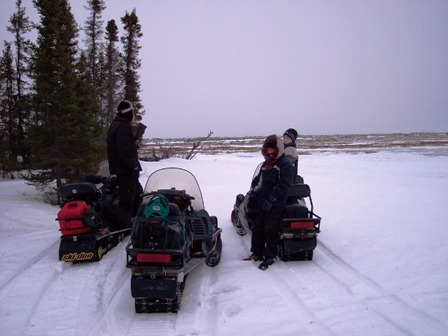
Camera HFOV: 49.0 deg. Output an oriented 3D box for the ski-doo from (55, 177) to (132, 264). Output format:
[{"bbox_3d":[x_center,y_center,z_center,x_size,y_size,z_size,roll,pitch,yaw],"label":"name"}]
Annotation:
[{"bbox_3d":[-1.861,0.518,7.786,1.100,1.280,2.950,-1,3,1],"label":"ski-doo"}]

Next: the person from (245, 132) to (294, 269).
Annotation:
[{"bbox_3d":[0.574,0.403,6.270,0.560,1.620,0.520,2,5,43],"label":"person"}]

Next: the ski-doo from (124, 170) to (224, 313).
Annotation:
[{"bbox_3d":[-0.636,0.632,5.841,1.150,1.250,2.850,-1,3,0],"label":"ski-doo"}]

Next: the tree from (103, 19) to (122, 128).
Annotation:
[{"bbox_3d":[-4.081,-2.433,18.000,0.850,6.050,0.850,-1,3,0],"label":"tree"}]

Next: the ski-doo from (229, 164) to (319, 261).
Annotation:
[{"bbox_3d":[0.798,0.500,7.665,1.150,1.250,2.850,-1,3,-6],"label":"ski-doo"}]

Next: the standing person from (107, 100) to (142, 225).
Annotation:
[{"bbox_3d":[-1.429,-0.028,7.100,0.470,1.840,0.530,-3,4,-30],"label":"standing person"}]

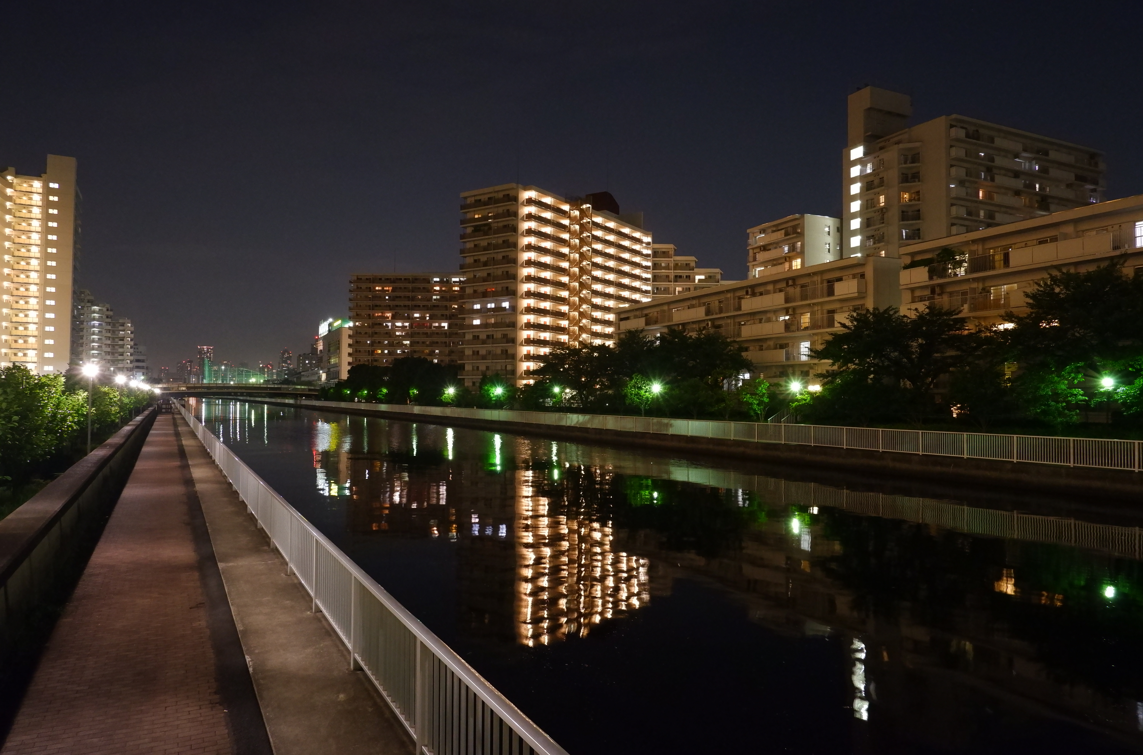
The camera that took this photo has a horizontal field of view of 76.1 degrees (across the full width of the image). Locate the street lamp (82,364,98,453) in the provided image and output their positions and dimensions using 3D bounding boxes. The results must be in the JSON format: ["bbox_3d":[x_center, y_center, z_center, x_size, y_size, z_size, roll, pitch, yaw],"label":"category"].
[{"bbox_3d":[-16.007,1.591,24.260,0.500,4.046,0.500,1,-2,-29],"label":"street lamp"}]

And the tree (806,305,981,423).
[{"bbox_3d":[21.343,-0.532,48.368,10.939,8.278,9.500,0,-2,24],"label":"tree"}]

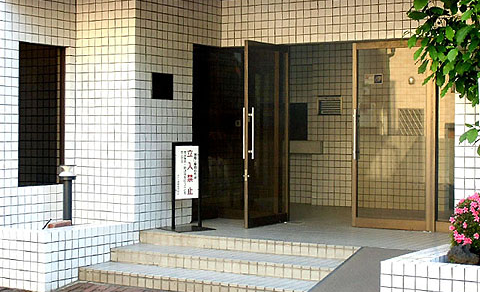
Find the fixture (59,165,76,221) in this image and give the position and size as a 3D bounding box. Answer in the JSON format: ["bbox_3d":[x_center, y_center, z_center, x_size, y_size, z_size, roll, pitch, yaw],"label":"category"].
[{"bbox_3d":[-1.885,0.525,8.643,0.180,0.645,0.180,0,1,-13],"label":"fixture"}]

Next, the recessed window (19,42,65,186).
[{"bbox_3d":[-2.300,-0.353,9.040,0.120,1.599,0.630,1,1,38],"label":"recessed window"}]

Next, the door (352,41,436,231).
[{"bbox_3d":[1.751,-0.119,9.035,0.947,2.148,0.060,1,1,28],"label":"door"}]

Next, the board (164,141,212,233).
[{"bbox_3d":[-0.604,0.462,9.136,0.460,1.004,0.360,0,1,-34],"label":"board"}]

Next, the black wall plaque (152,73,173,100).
[{"bbox_3d":[-0.893,-0.697,9.223,0.030,0.305,0.385,1,1,33],"label":"black wall plaque"}]

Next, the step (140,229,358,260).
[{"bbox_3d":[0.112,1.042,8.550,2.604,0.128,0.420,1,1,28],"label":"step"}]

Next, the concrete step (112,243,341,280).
[{"bbox_3d":[-0.175,1.212,8.231,2.571,0.126,0.430,1,1,28],"label":"concrete step"}]

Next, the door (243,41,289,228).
[{"bbox_3d":[0.322,-0.138,9.336,0.060,2.145,0.826,1,1,39],"label":"door"}]

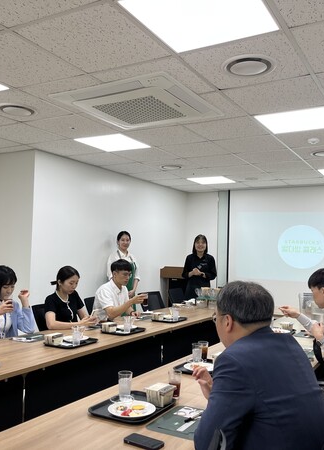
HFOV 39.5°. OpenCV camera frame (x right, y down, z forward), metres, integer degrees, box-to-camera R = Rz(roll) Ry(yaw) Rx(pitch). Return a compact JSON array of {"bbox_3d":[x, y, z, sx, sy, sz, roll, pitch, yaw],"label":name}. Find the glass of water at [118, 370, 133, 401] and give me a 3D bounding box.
[{"bbox_3d":[-0.162,0.748,2.089,0.066,0.130,0.066,2,-3,0],"label":"glass of water"}]

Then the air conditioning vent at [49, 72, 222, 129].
[{"bbox_3d":[-0.159,-0.855,3.269,0.930,0.060,0.930,-1,-4,30],"label":"air conditioning vent"}]

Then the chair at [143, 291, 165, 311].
[{"bbox_3d":[0.105,1.239,5.064,0.620,0.910,0.610,0,-4,24],"label":"chair"}]

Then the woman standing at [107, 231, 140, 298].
[{"bbox_3d":[-0.496,0.898,5.627,0.460,1.630,0.290,3,-4,-18],"label":"woman standing"}]

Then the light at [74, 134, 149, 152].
[{"bbox_3d":[-0.480,-0.828,4.512,0.575,0.040,0.575,0,-4,30],"label":"light"}]

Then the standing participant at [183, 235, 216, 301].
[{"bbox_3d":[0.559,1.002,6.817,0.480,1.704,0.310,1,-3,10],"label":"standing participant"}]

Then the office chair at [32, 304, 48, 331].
[{"bbox_3d":[-0.884,1.208,4.325,0.620,0.910,0.600,0,-4,30],"label":"office chair"}]

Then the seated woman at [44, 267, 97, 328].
[{"bbox_3d":[-0.775,1.020,4.136,0.750,1.270,0.520,0,-4,30],"label":"seated woman"}]

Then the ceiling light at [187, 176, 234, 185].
[{"bbox_3d":[0.723,-0.654,6.528,0.570,0.050,0.570,-1,-4,30],"label":"ceiling light"}]

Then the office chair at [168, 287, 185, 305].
[{"bbox_3d":[0.404,1.380,6.566,0.620,0.910,0.600,0,-4,30],"label":"office chair"}]

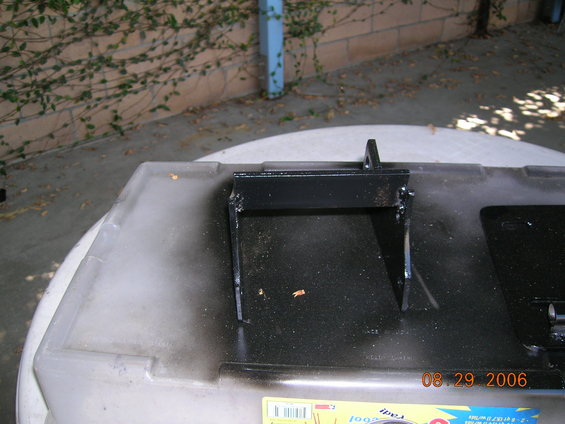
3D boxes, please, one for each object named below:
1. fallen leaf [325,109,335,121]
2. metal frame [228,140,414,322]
[{"bbox_3d":[0.230,-0.478,2.719,0.050,0.025,0.080,-1,35,0],"label":"fallen leaf"},{"bbox_3d":[0.030,-0.008,0.513,0.148,0.119,0.172,-2,35,-2],"label":"metal frame"}]

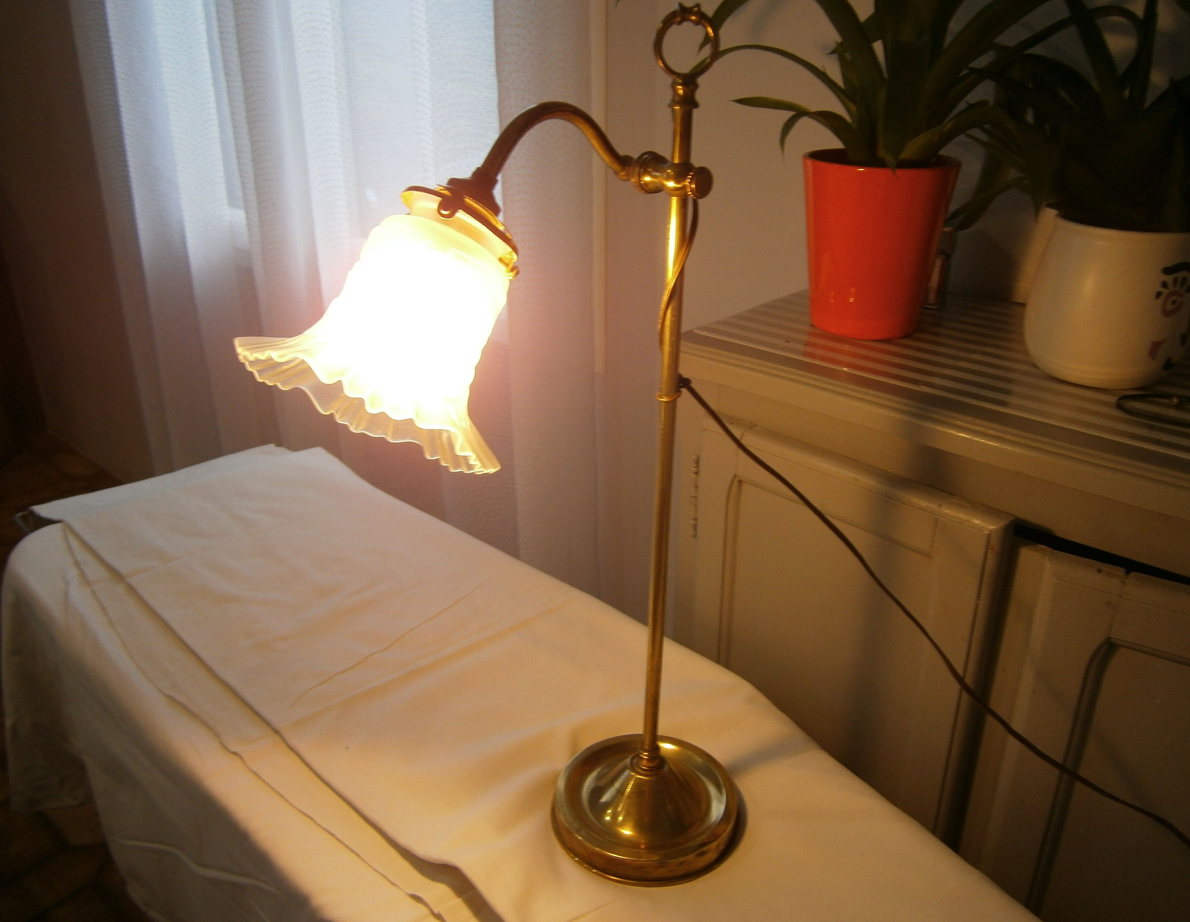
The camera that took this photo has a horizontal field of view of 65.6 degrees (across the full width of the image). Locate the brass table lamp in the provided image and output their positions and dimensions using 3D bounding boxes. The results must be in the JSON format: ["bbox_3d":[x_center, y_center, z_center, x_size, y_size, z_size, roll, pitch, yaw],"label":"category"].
[{"bbox_3d":[-0.025,0.031,0.543,0.170,0.549,0.324,21,29,39],"label":"brass table lamp"}]

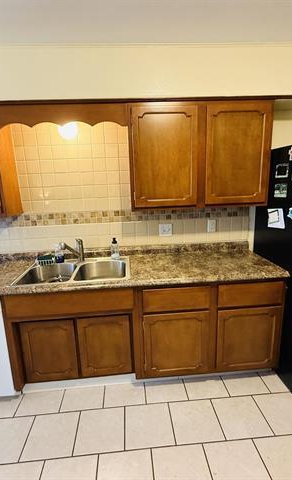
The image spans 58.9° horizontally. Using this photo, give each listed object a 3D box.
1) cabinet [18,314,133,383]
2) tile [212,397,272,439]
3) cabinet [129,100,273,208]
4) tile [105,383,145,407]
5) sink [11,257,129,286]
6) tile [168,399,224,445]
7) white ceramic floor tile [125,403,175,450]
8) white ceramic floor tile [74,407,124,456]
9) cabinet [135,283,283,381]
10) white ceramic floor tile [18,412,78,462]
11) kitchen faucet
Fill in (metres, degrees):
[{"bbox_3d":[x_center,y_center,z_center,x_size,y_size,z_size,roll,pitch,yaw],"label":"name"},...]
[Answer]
[{"bbox_3d":[-0.526,0.746,2.169,0.800,0.515,0.550,-3,13,-4],"label":"cabinet"},{"bbox_3d":[0.638,1.193,1.746,0.308,0.010,0.311,-3,12,-4],"label":"tile"},{"bbox_3d":[0.398,-0.638,2.050,1.060,0.749,0.320,-3,13,-4],"label":"cabinet"},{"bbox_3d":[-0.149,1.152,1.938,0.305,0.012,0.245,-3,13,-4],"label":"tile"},{"bbox_3d":[-0.538,0.327,2.068,0.835,0.190,0.570,-3,12,-4],"label":"sink"},{"bbox_3d":[0.329,1.209,1.726,0.308,0.010,0.311,-3,12,-4],"label":"tile"},{"bbox_3d":[0.020,1.225,1.705,0.308,0.010,0.311,-3,12,-4],"label":"white ceramic floor tile"},{"bbox_3d":[-0.289,1.240,1.685,0.308,0.010,0.311,-3,12,-4],"label":"white ceramic floor tile"},{"bbox_3d":[0.443,0.593,2.170,1.066,0.737,0.625,-3,13,-4],"label":"cabinet"},{"bbox_3d":[-0.590,1.236,1.639,0.305,0.012,0.309,-3,13,-4],"label":"white ceramic floor tile"},{"bbox_3d":[-0.626,0.105,2.211,0.075,0.205,0.240,6,15,34],"label":"kitchen faucet"}]

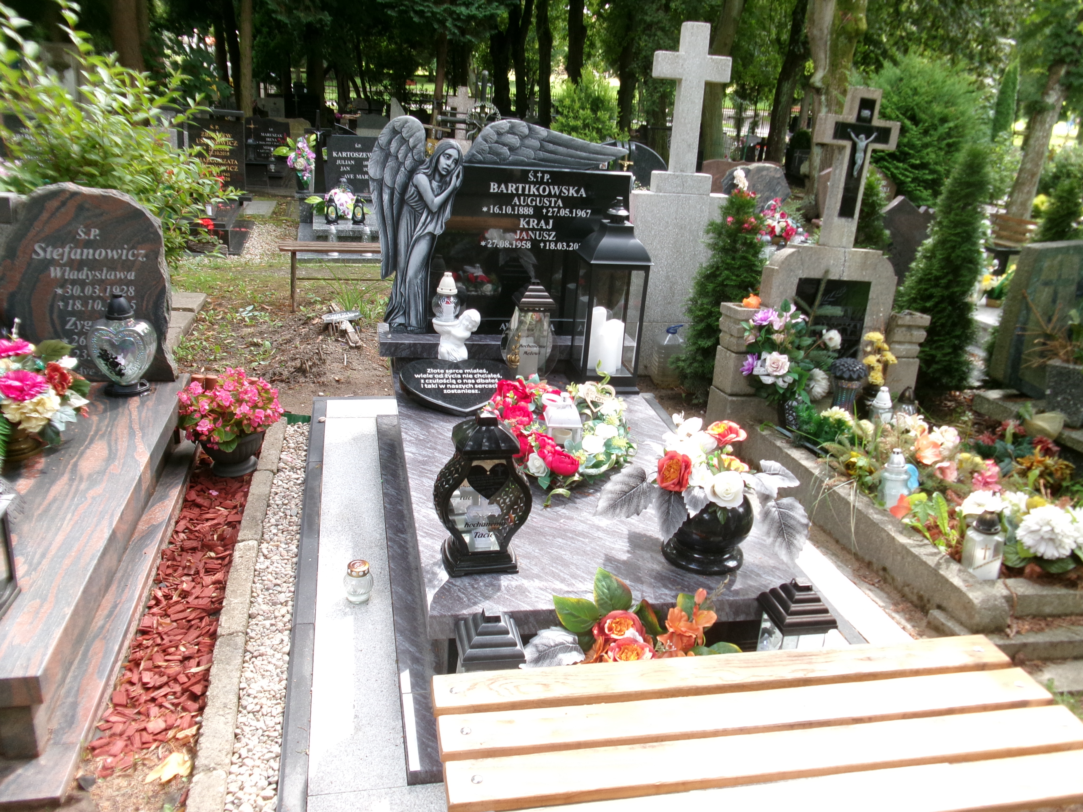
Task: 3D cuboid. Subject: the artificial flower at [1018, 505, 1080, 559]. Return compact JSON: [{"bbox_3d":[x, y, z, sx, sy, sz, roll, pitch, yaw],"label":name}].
[{"bbox_3d":[1.455,0.362,2.509,0.172,0.145,0.155,7,21,6],"label":"artificial flower"}]

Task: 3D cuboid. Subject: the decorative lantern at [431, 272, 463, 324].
[{"bbox_3d":[-0.327,-0.374,3.023,0.100,0.180,0.100,0,21,-13],"label":"decorative lantern"}]

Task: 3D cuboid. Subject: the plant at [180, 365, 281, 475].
[{"bbox_3d":[-1.100,0.056,3.101,0.370,0.362,0.360,0,21,-13],"label":"plant"}]

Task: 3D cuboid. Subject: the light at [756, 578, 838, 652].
[{"bbox_3d":[0.556,0.555,1.971,0.128,0.330,0.128,0,21,-13],"label":"light"}]

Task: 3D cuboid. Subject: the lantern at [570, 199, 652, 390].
[{"bbox_3d":[0.256,-0.415,3.256,0.238,0.706,0.238,0,20,-12],"label":"lantern"}]

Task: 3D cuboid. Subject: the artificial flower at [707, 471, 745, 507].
[{"bbox_3d":[0.423,0.191,2.004,0.087,0.083,0.074,4,-2,-1],"label":"artificial flower"}]

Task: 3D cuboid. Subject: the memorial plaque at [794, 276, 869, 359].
[{"bbox_3d":[1.153,-0.333,3.522,0.316,0.355,0.020,0,21,-13],"label":"memorial plaque"}]

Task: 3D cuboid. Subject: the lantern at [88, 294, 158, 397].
[{"bbox_3d":[-1.420,-0.209,2.970,0.215,0.333,0.120,2,21,-7],"label":"lantern"}]

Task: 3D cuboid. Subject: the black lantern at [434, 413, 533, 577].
[{"bbox_3d":[-0.135,0.196,2.007,0.193,0.365,0.130,0,21,-13],"label":"black lantern"}]

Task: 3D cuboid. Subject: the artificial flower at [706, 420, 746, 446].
[{"bbox_3d":[0.442,0.064,2.096,0.095,0.060,0.088,7,20,6],"label":"artificial flower"}]

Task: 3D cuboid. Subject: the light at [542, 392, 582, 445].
[{"bbox_3d":[0.061,0.031,2.778,0.116,0.160,0.116,0,20,-12],"label":"light"}]

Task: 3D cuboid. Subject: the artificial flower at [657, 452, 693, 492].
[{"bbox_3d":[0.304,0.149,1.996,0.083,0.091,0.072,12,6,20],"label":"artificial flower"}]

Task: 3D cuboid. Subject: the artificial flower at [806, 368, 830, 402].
[{"bbox_3d":[1.068,-0.086,3.376,0.085,0.115,0.100,7,21,6],"label":"artificial flower"}]

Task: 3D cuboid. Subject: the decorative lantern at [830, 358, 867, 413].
[{"bbox_3d":[1.334,-0.079,3.764,0.155,0.257,0.155,0,20,-12],"label":"decorative lantern"}]

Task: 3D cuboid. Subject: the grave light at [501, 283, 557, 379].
[{"bbox_3d":[-0.035,-0.277,3.296,0.184,0.383,0.145,0,20,-12],"label":"grave light"}]

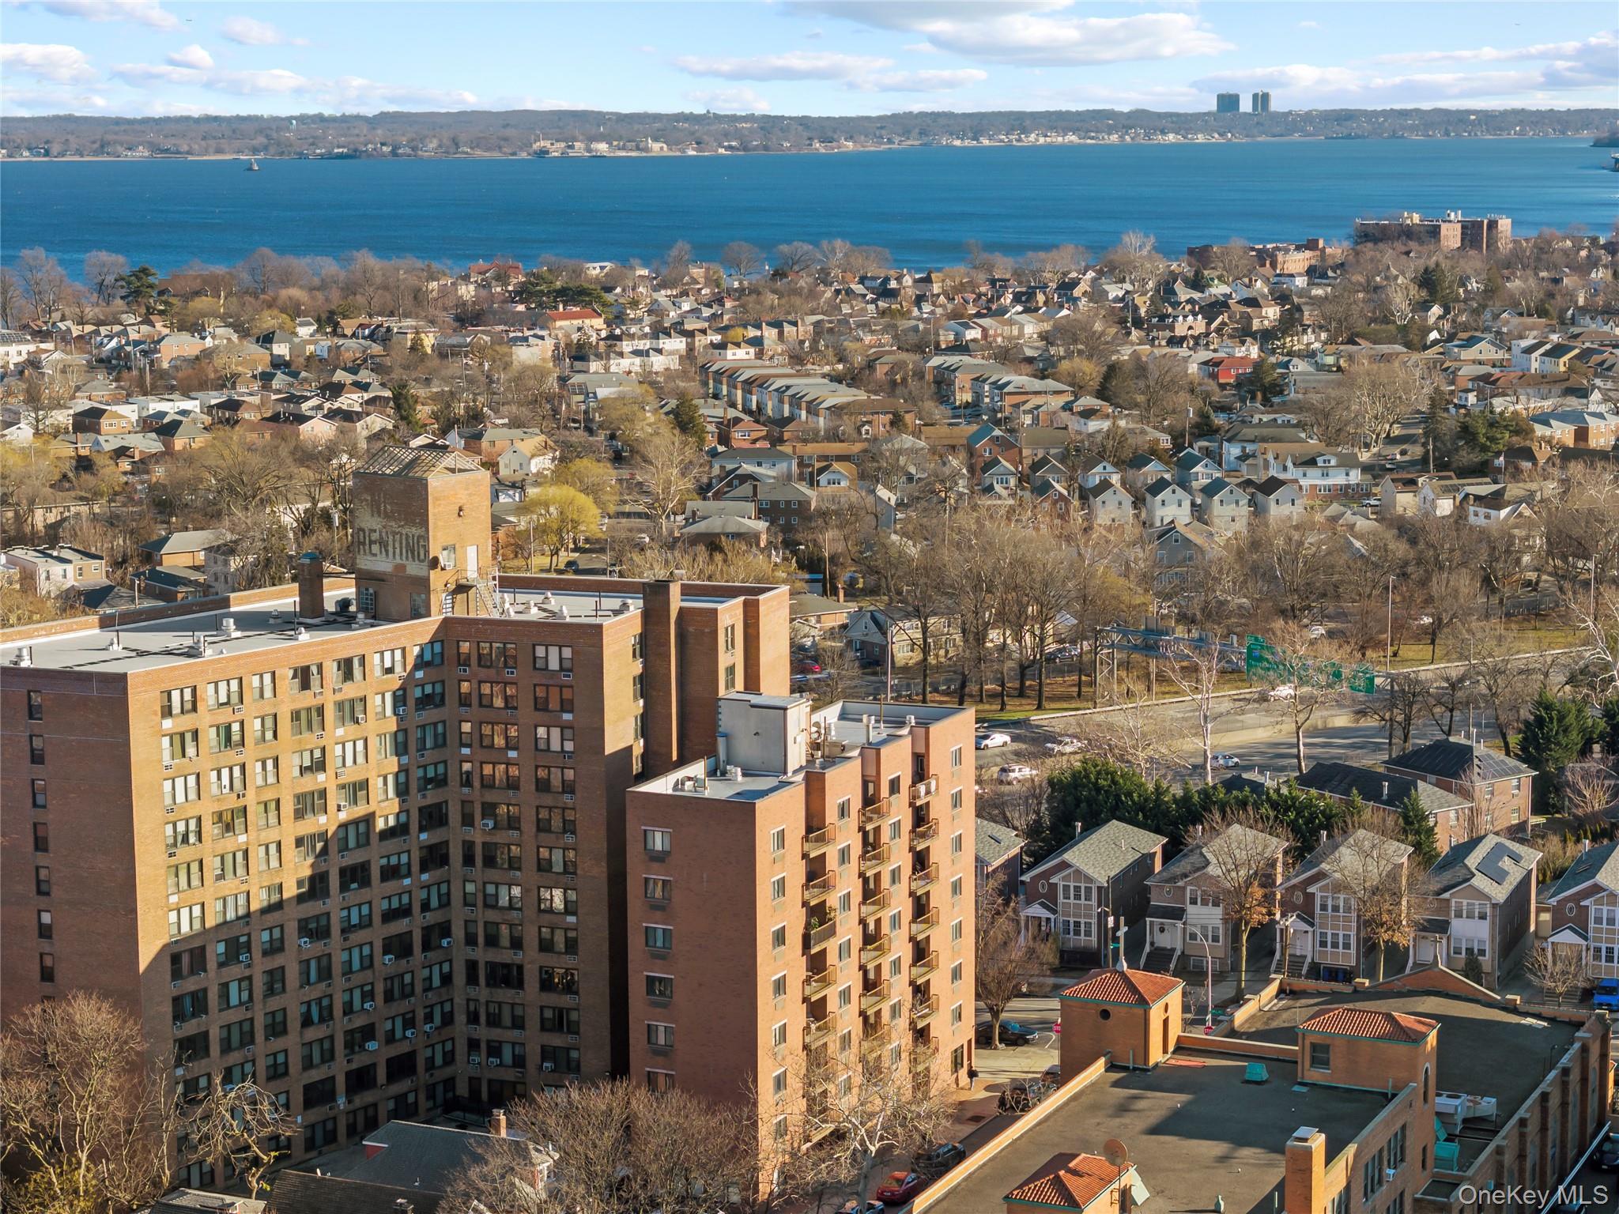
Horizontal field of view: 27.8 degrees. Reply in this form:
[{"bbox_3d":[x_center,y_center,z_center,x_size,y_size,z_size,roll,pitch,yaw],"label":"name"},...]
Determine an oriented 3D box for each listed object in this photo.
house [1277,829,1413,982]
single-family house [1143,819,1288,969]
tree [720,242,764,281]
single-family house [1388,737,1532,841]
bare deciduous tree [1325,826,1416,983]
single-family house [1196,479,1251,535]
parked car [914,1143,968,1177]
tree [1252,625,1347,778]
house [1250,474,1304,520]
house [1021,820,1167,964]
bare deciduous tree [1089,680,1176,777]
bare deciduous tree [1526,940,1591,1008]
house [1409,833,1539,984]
[{"bbox_3d":[41.400,22.500,252.300,7.100,7.900,16.400,3,9,22],"label":"house"},{"bbox_3d":[31.800,22.250,254.400,7.100,7.900,16.400,3,9,22],"label":"single-family house"},{"bbox_3d":[-27.023,-137.898,1315.744,17.500,17.000,17.500,0,9,0],"label":"tree"},{"bbox_3d":[58.060,16.170,292.545,8.000,8.300,11.500,-6,10,-35],"label":"single-family house"},{"bbox_3d":[41.314,22.809,240.461,6.776,13.607,6.776,0,9,0],"label":"bare deciduous tree"},{"bbox_3d":[67.109,-16.447,528.040,5.900,7.700,12.100,-1,9,-3],"label":"single-family house"},{"bbox_3d":[8.203,34.505,204.929,1.870,1.680,4.600,4,10,27],"label":"parked car"},{"bbox_3d":[48.902,9.608,325.978,9.564,15.731,9.564,0,9,0],"label":"tree"},{"bbox_3d":[75.891,-16.549,529.360,5.600,7.800,11.800,-1,9,-3],"label":"house"},{"bbox_3d":[22.830,22.292,260.885,6.900,8.700,17.792,3,9,22],"label":"house"},{"bbox_3d":[30.988,12.236,309.826,8.800,11.300,8.800,0,9,0],"label":"bare deciduous tree"},{"bbox_3d":[54.606,27.074,239.426,4.808,5.311,4.808,0,9,0],"label":"bare deciduous tree"},{"bbox_3d":[51.786,23.091,254.376,6.900,8.700,18.170,3,9,22],"label":"house"}]

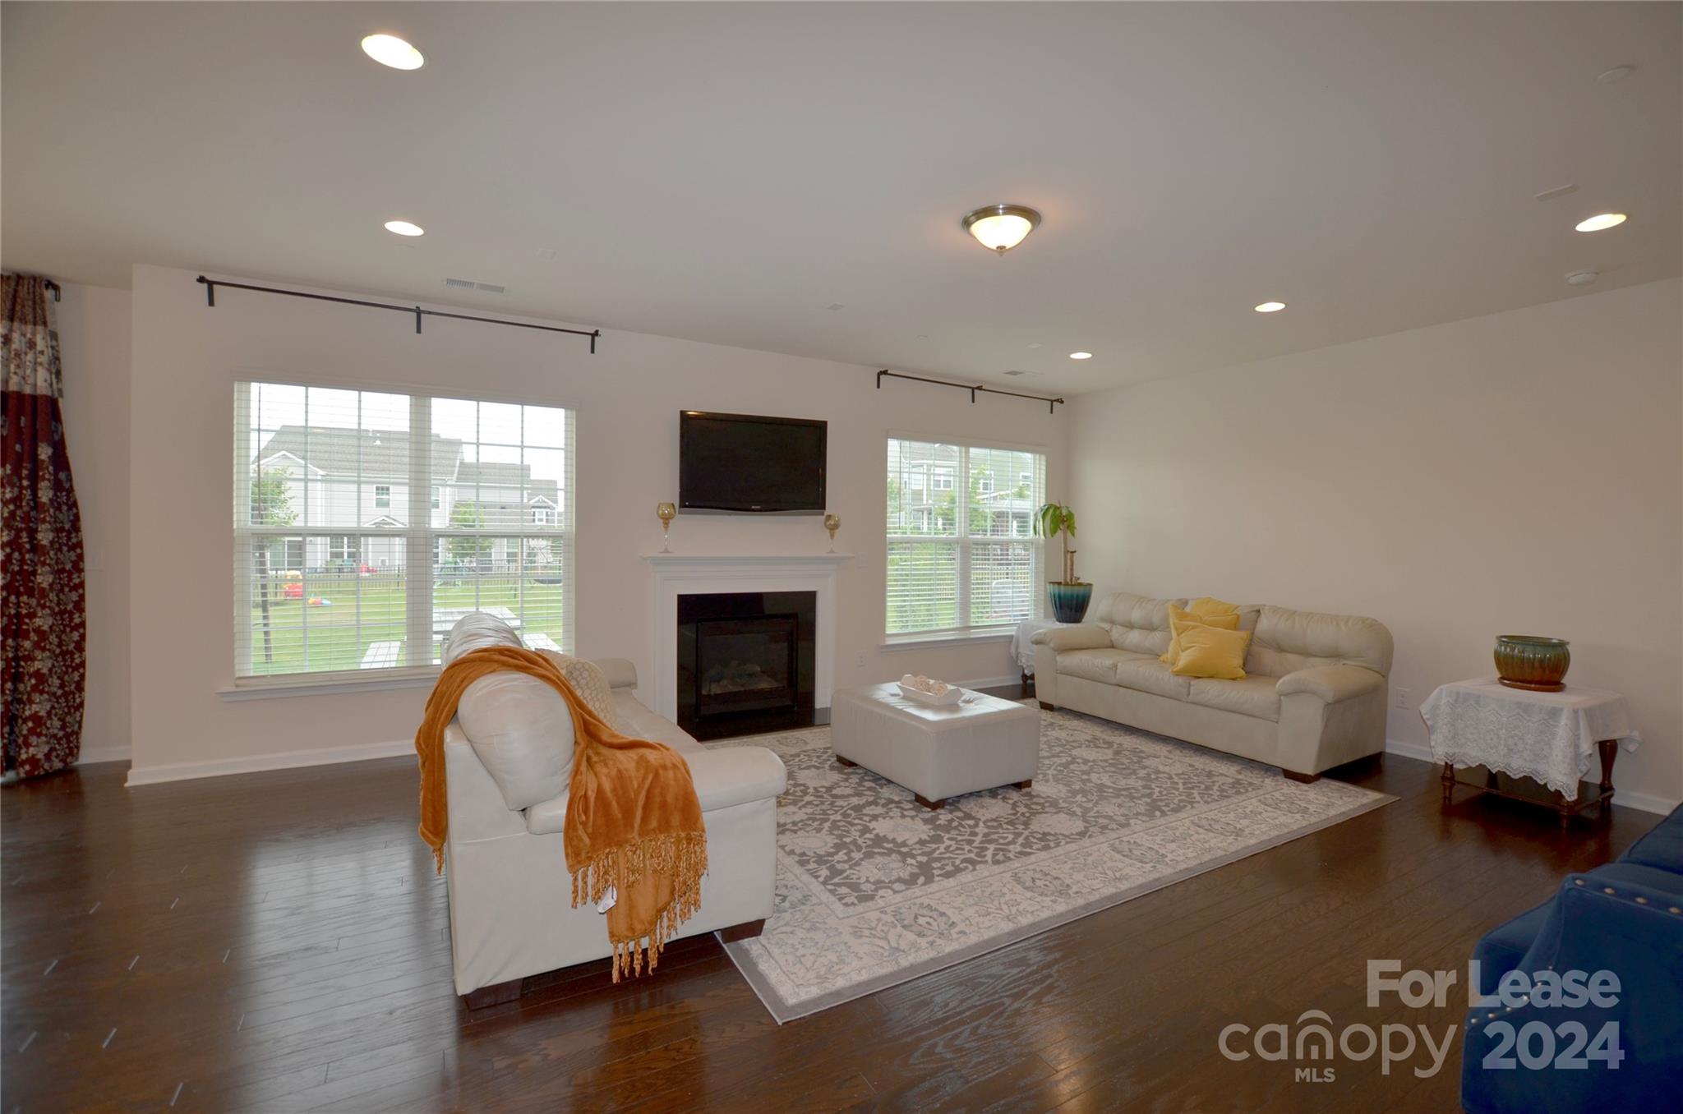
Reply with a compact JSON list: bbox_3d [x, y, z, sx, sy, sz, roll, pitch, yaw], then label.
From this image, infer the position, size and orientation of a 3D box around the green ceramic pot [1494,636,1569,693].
[{"bbox_3d":[3.703,0.570,3.743,0.295,0.235,0.295,0,1,-30],"label":"green ceramic pot"}]

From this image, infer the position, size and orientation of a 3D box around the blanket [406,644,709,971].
[{"bbox_3d":[-0.827,0.734,2.118,0.830,0.940,0.420,0,1,-30],"label":"blanket"}]

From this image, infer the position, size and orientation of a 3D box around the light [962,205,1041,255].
[{"bbox_3d":[0.696,-1.401,3.057,0.340,0.150,0.340,1,1,0],"label":"light"}]

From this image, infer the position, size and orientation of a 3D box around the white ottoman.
[{"bbox_3d":[0.512,1.028,3.990,0.740,0.423,0.990,0,2,-30],"label":"white ottoman"}]

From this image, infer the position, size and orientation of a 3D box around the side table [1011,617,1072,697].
[{"bbox_3d":[2.015,0.911,6.445,0.680,0.600,0.560,0,1,-30],"label":"side table"}]

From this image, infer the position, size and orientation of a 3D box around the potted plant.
[{"bbox_3d":[2.107,0.061,6.487,0.450,1.110,0.450,0,1,-30],"label":"potted plant"}]

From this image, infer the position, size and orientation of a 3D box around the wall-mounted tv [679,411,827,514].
[{"bbox_3d":[-0.628,-0.678,5.176,1.150,0.730,0.100,0,1,-30],"label":"wall-mounted tv"}]

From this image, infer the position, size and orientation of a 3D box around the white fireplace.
[{"bbox_3d":[-0.663,0.584,5.115,1.580,1.210,0.210,0,2,-30],"label":"white fireplace"}]

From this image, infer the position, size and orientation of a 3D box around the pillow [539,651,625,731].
[{"bbox_3d":[-0.940,0.594,2.545,0.160,0.420,0.430,-25,5,-9],"label":"pillow"}]

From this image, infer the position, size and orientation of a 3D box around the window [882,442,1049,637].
[{"bbox_3d":[1.147,-0.130,6.205,1.795,1.670,0.100,0,2,-30],"label":"window"}]

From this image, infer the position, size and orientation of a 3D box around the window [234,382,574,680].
[{"bbox_3d":[-2.501,-0.123,4.190,1.730,1.640,0.100,0,2,-30],"label":"window"}]

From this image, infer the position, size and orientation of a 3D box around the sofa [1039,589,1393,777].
[{"bbox_3d":[2.486,0.787,5.029,0.970,0.925,2.140,0,2,-30],"label":"sofa"}]

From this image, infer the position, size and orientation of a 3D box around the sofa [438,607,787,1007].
[{"bbox_3d":[-1.153,0.778,3.053,1.010,0.945,2.120,0,2,-30],"label":"sofa"}]

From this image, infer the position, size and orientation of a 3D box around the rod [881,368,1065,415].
[{"bbox_3d":[1.182,-1.426,6.055,2.040,0.130,0.110,0,2,-30],"label":"rod"}]

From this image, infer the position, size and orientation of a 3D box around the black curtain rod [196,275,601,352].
[{"bbox_3d":[-2.446,-1.384,4.069,1.950,0.130,0.110,0,2,-30],"label":"black curtain rod"}]

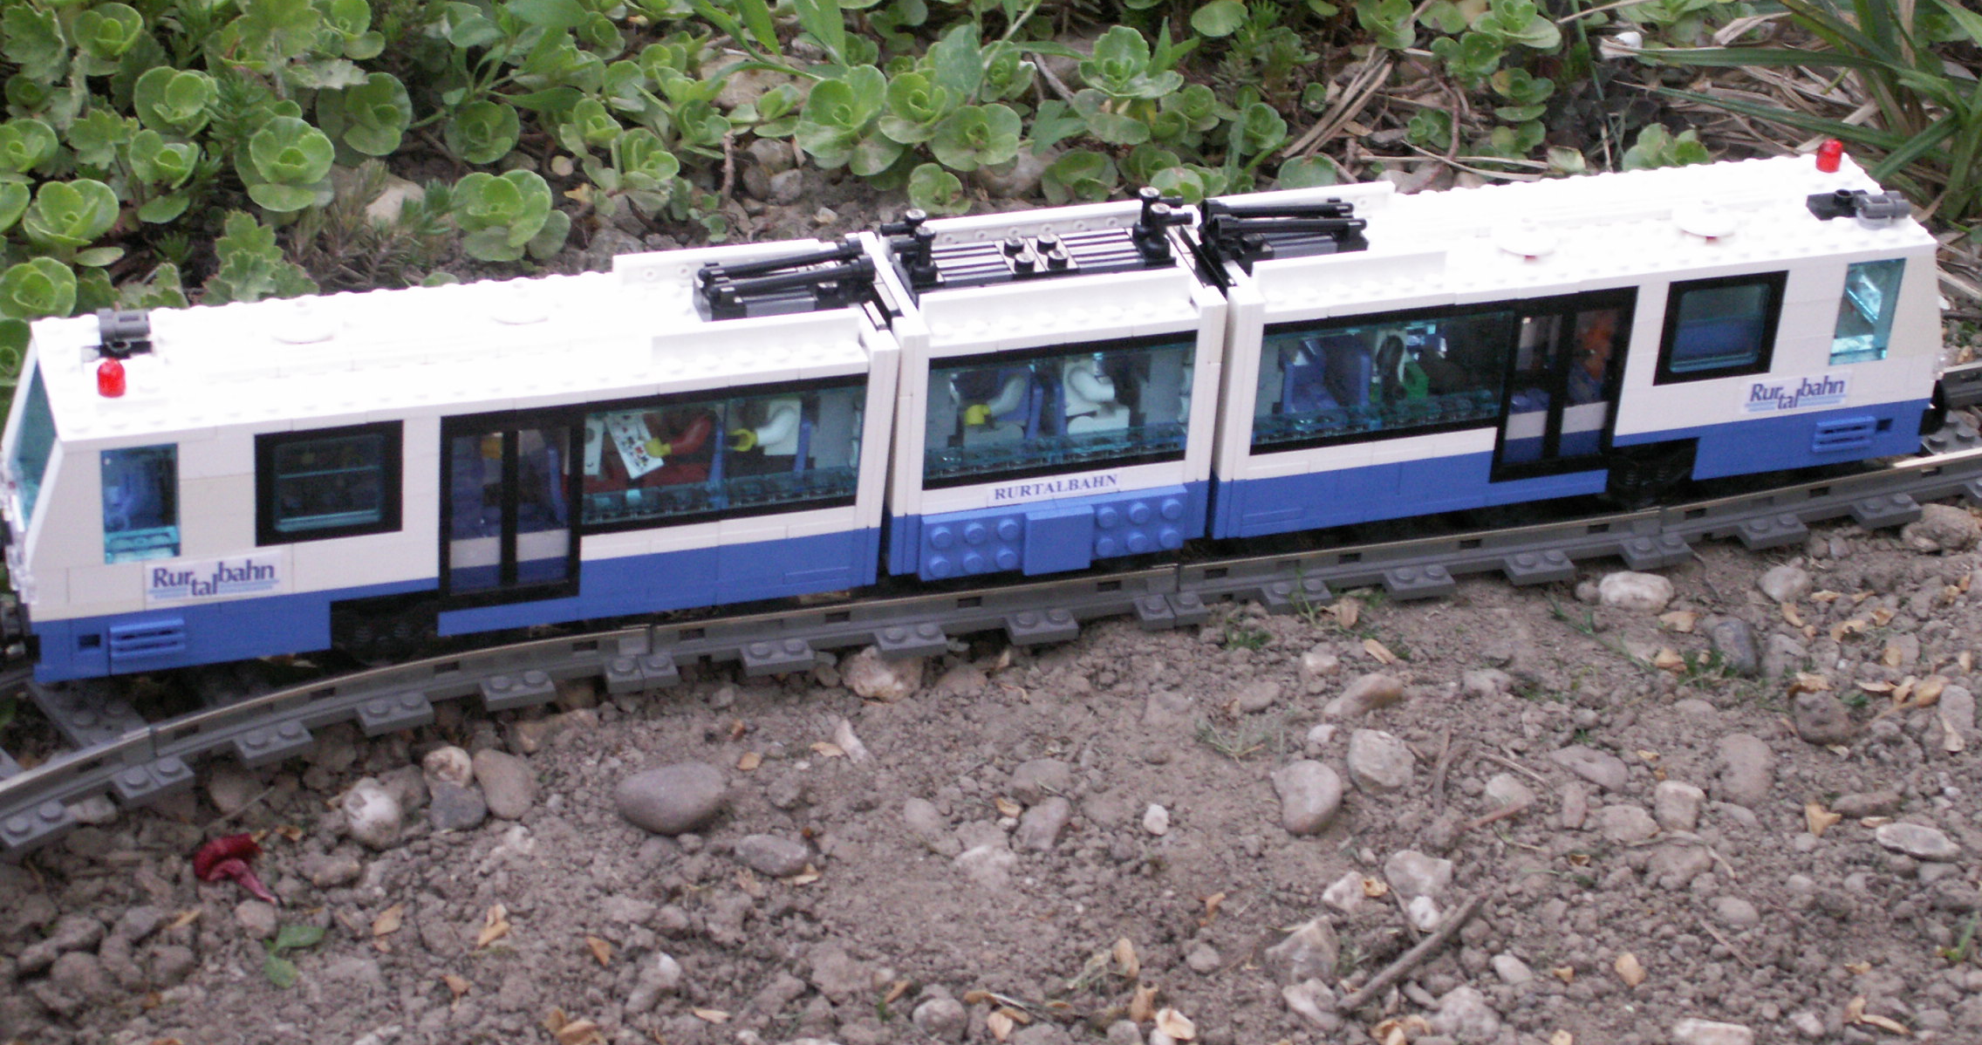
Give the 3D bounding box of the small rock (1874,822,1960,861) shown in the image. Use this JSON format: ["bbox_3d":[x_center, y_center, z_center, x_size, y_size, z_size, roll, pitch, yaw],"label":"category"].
[{"bbox_3d":[0.208,0.072,0.799,0.019,0.007,0.010,13,34,13],"label":"small rock"}]

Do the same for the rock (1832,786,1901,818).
[{"bbox_3d":[0.200,0.064,0.810,0.017,0.006,0.008,-5,34,-14],"label":"rock"}]

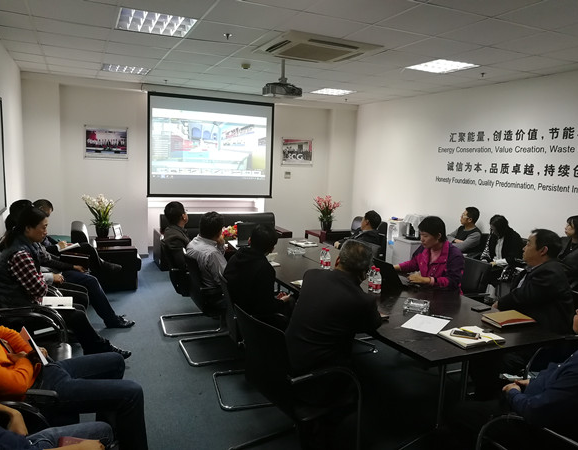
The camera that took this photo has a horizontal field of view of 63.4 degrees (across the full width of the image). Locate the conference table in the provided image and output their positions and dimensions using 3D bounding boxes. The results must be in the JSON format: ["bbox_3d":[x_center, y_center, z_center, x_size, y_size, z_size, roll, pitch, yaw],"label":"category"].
[{"bbox_3d":[0.391,0.755,3.712,1.000,0.755,3.150,-1,9,-25],"label":"conference table"}]

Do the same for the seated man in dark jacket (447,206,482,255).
[{"bbox_3d":[2.026,0.332,5.842,0.800,1.140,0.500,-1,8,-22],"label":"seated man in dark jacket"}]

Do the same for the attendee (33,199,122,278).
[{"bbox_3d":[-2.257,0.337,4.853,0.950,1.180,0.550,-1,9,-24],"label":"attendee"}]

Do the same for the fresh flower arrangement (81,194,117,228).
[{"bbox_3d":[-2.553,-0.092,6.427,0.480,0.560,0.460,-1,9,-24],"label":"fresh flower arrangement"}]

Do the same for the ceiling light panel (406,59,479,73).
[{"bbox_3d":[1.640,-1.717,5.028,0.600,0.070,0.600,-1,9,-24],"label":"ceiling light panel"}]

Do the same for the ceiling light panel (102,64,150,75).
[{"bbox_3d":[-2.082,-1.994,5.951,0.600,0.060,0.600,-1,9,-25],"label":"ceiling light panel"}]

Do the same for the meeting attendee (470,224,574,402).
[{"bbox_3d":[1.544,0.667,3.221,0.820,1.270,0.580,3,8,5],"label":"meeting attendee"}]

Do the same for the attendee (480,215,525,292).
[{"bbox_3d":[2.329,0.451,5.256,0.730,1.090,0.480,-1,9,-25],"label":"attendee"}]

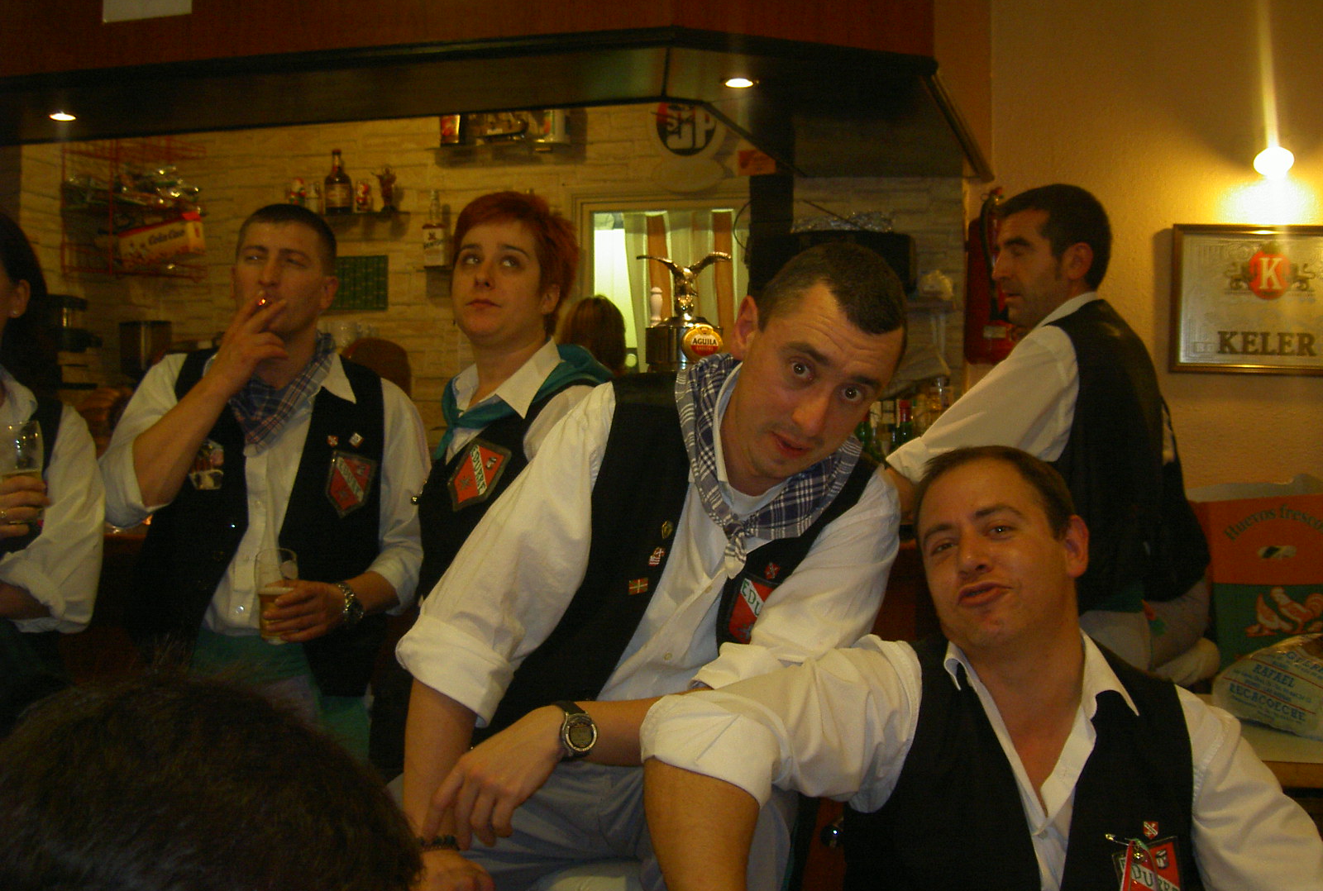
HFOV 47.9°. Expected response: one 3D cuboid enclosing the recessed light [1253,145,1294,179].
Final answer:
[{"bbox_3d":[1.726,-0.799,4.200,0.120,0.100,0.110,0,-1,6],"label":"recessed light"}]

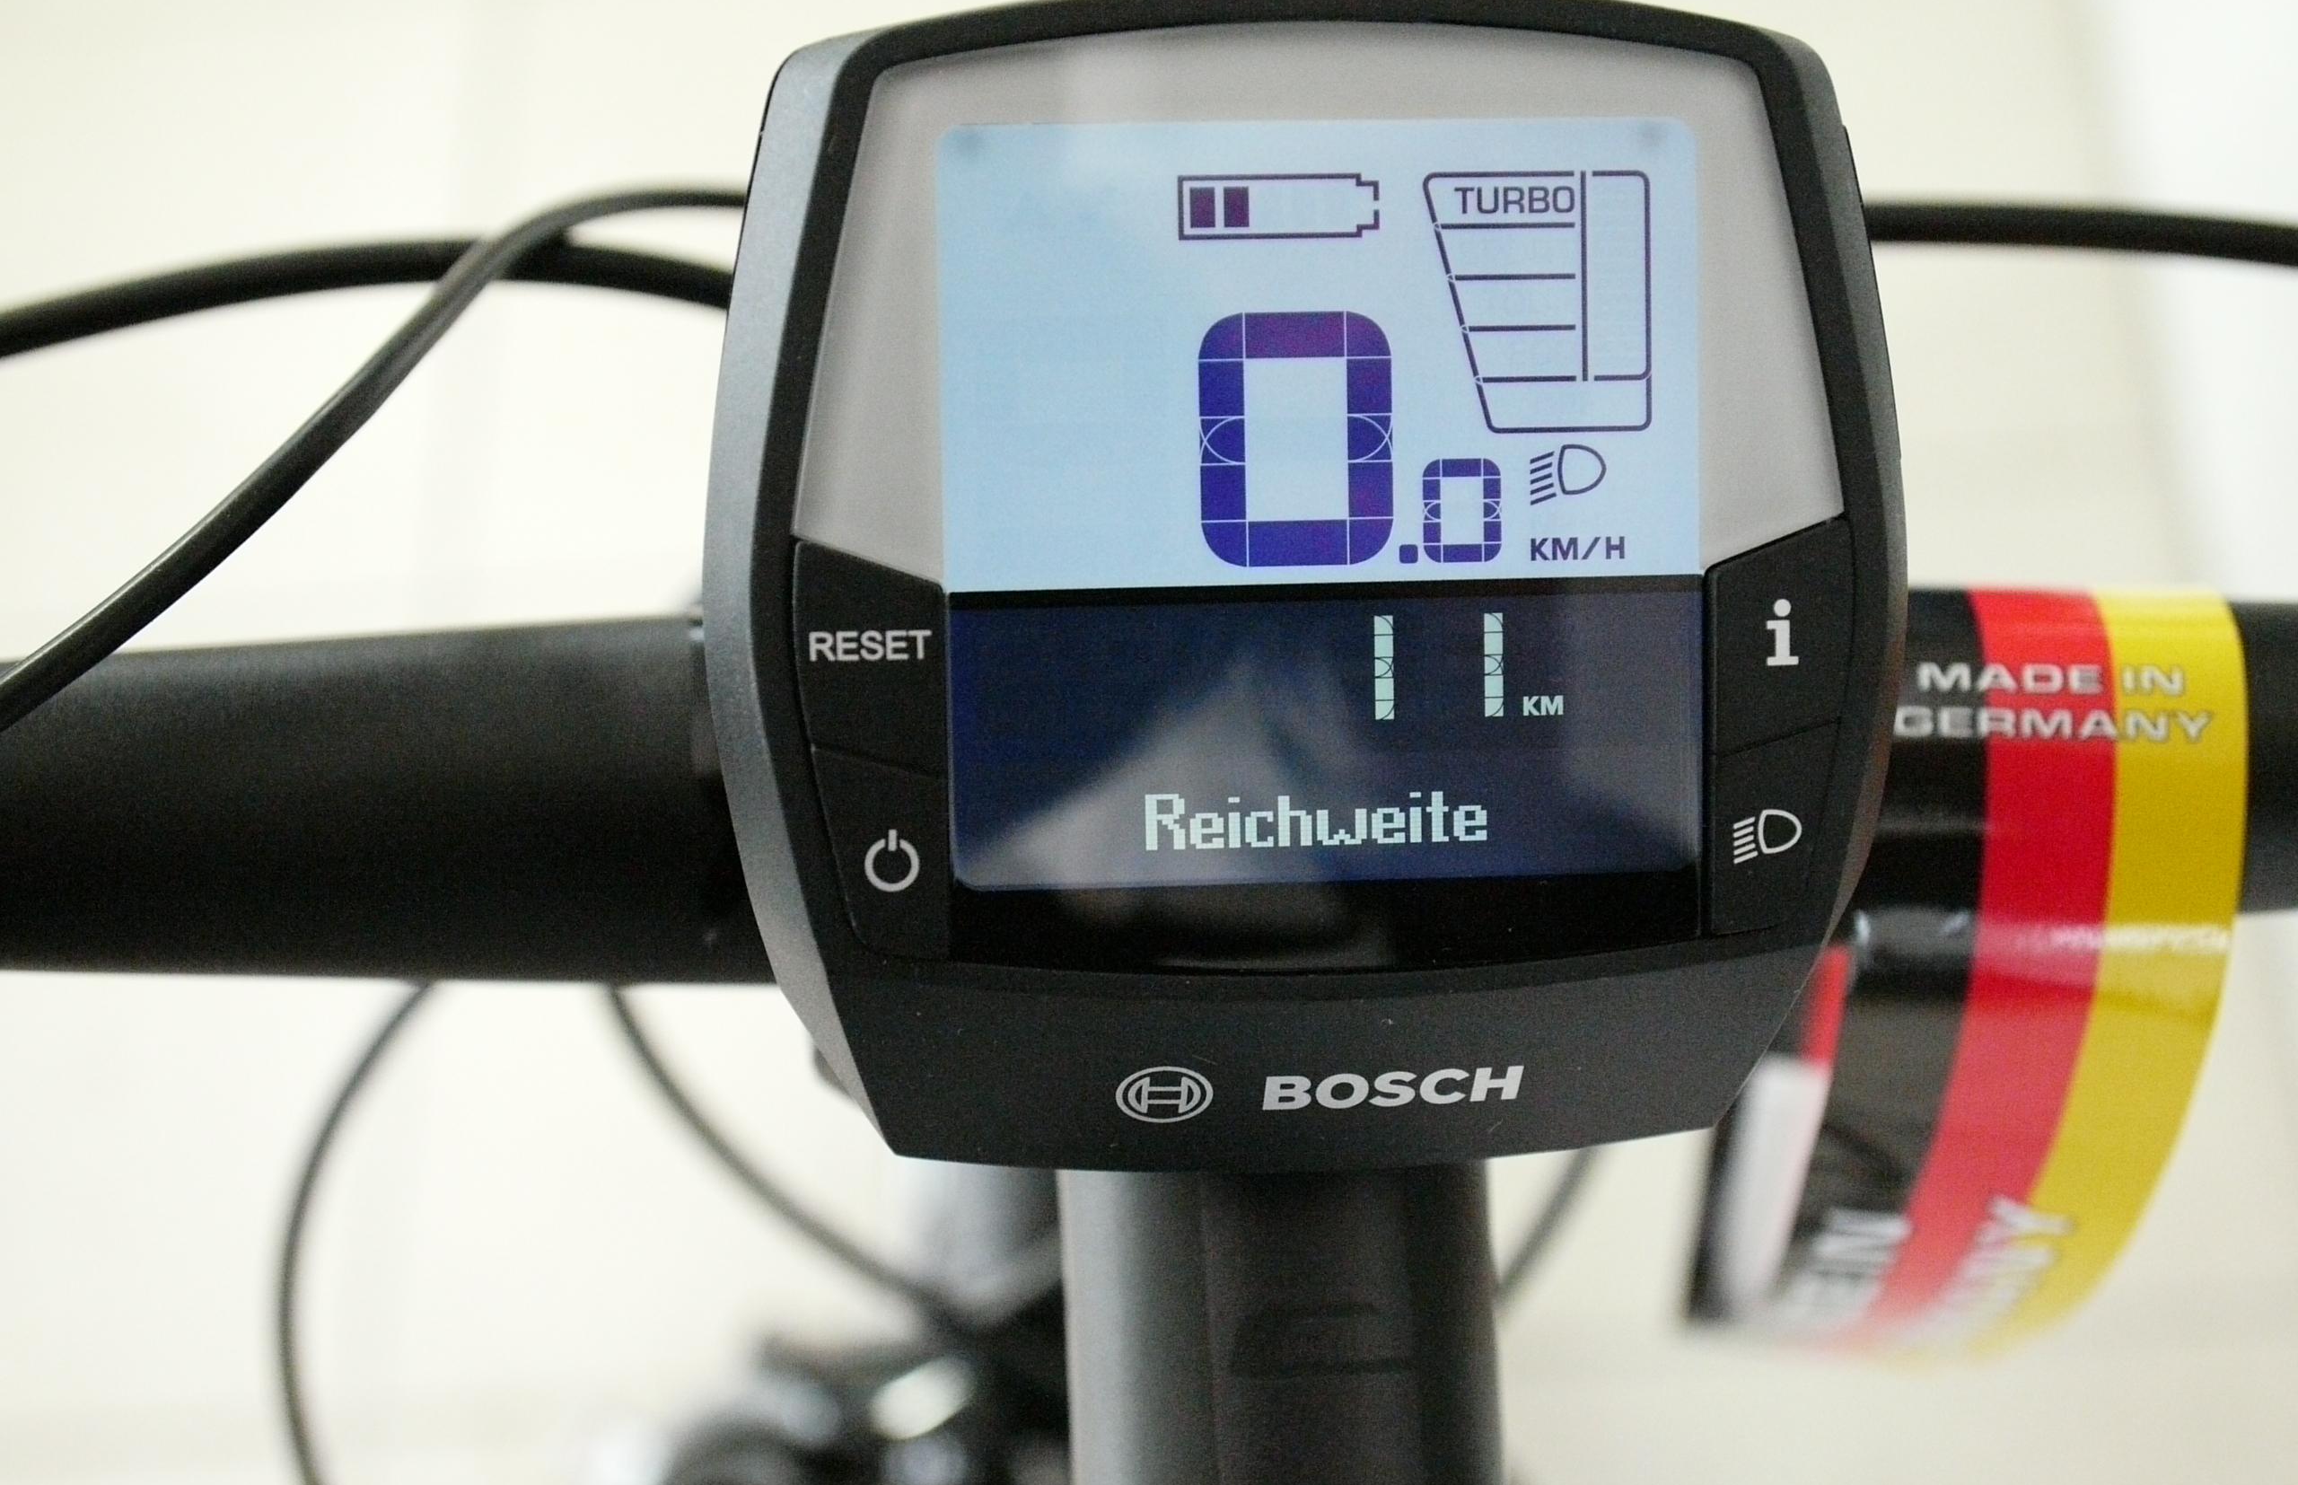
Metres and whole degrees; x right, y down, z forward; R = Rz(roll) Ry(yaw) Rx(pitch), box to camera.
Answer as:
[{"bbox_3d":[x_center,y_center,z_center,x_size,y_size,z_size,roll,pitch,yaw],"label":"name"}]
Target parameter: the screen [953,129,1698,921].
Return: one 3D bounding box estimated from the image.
[{"bbox_3d":[0.013,-0.018,0.263,0.058,0.004,0.059,-1,93,-5],"label":"screen"}]

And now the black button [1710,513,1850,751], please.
[{"bbox_3d":[0.049,-0.008,0.266,0.011,0.004,0.018,-1,93,-5],"label":"black button"}]

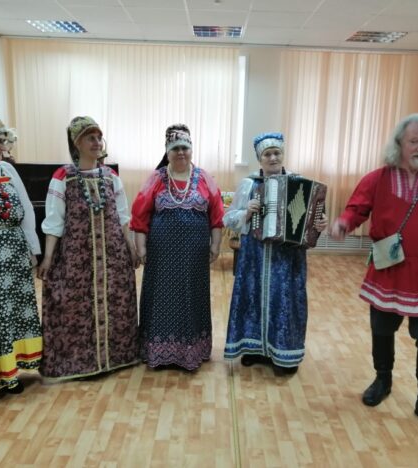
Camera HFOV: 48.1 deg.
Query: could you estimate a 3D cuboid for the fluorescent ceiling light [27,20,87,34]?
[{"bbox_3d":[-1.691,-2.374,5.381,0.585,0.060,0.585,2,11,1],"label":"fluorescent ceiling light"}]

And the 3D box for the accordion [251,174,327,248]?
[{"bbox_3d":[0.482,-0.135,2.806,0.380,0.370,0.200,12,11,5],"label":"accordion"}]

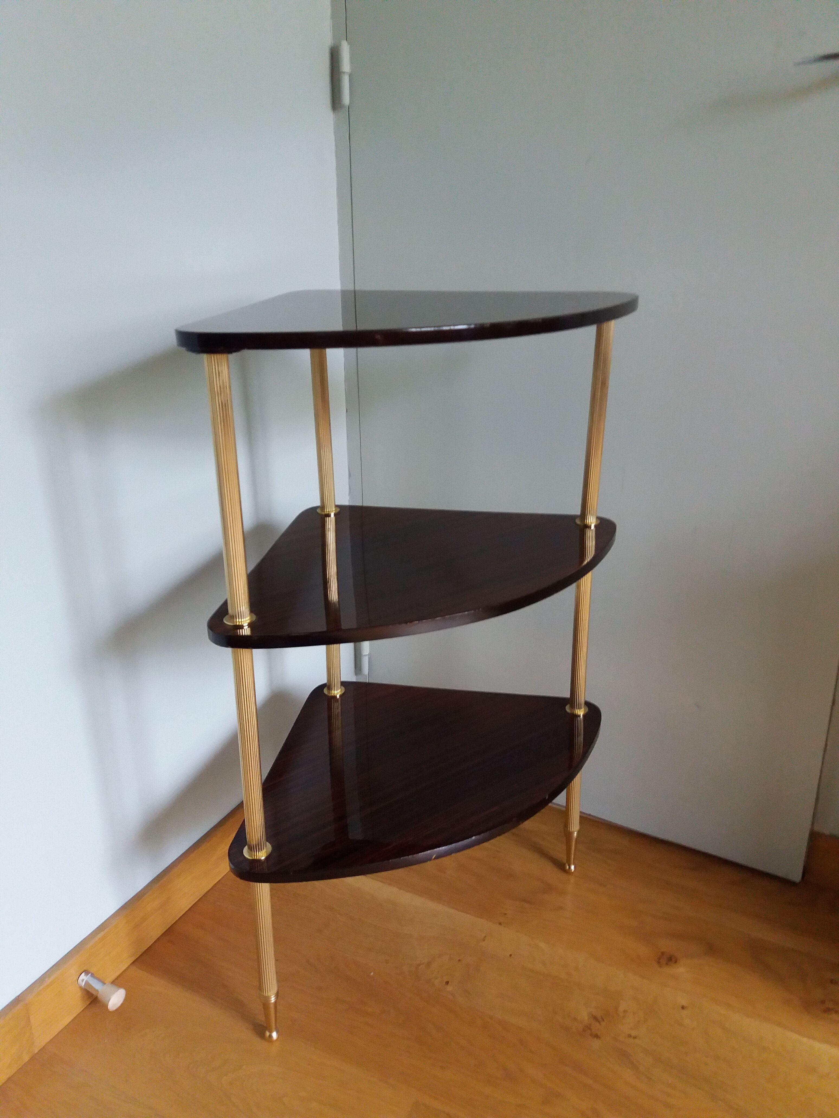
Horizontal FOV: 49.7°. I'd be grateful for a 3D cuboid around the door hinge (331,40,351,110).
[{"bbox_3d":[-0.106,-0.660,1.232,0.022,0.083,0.015,11,24,28],"label":"door hinge"}]

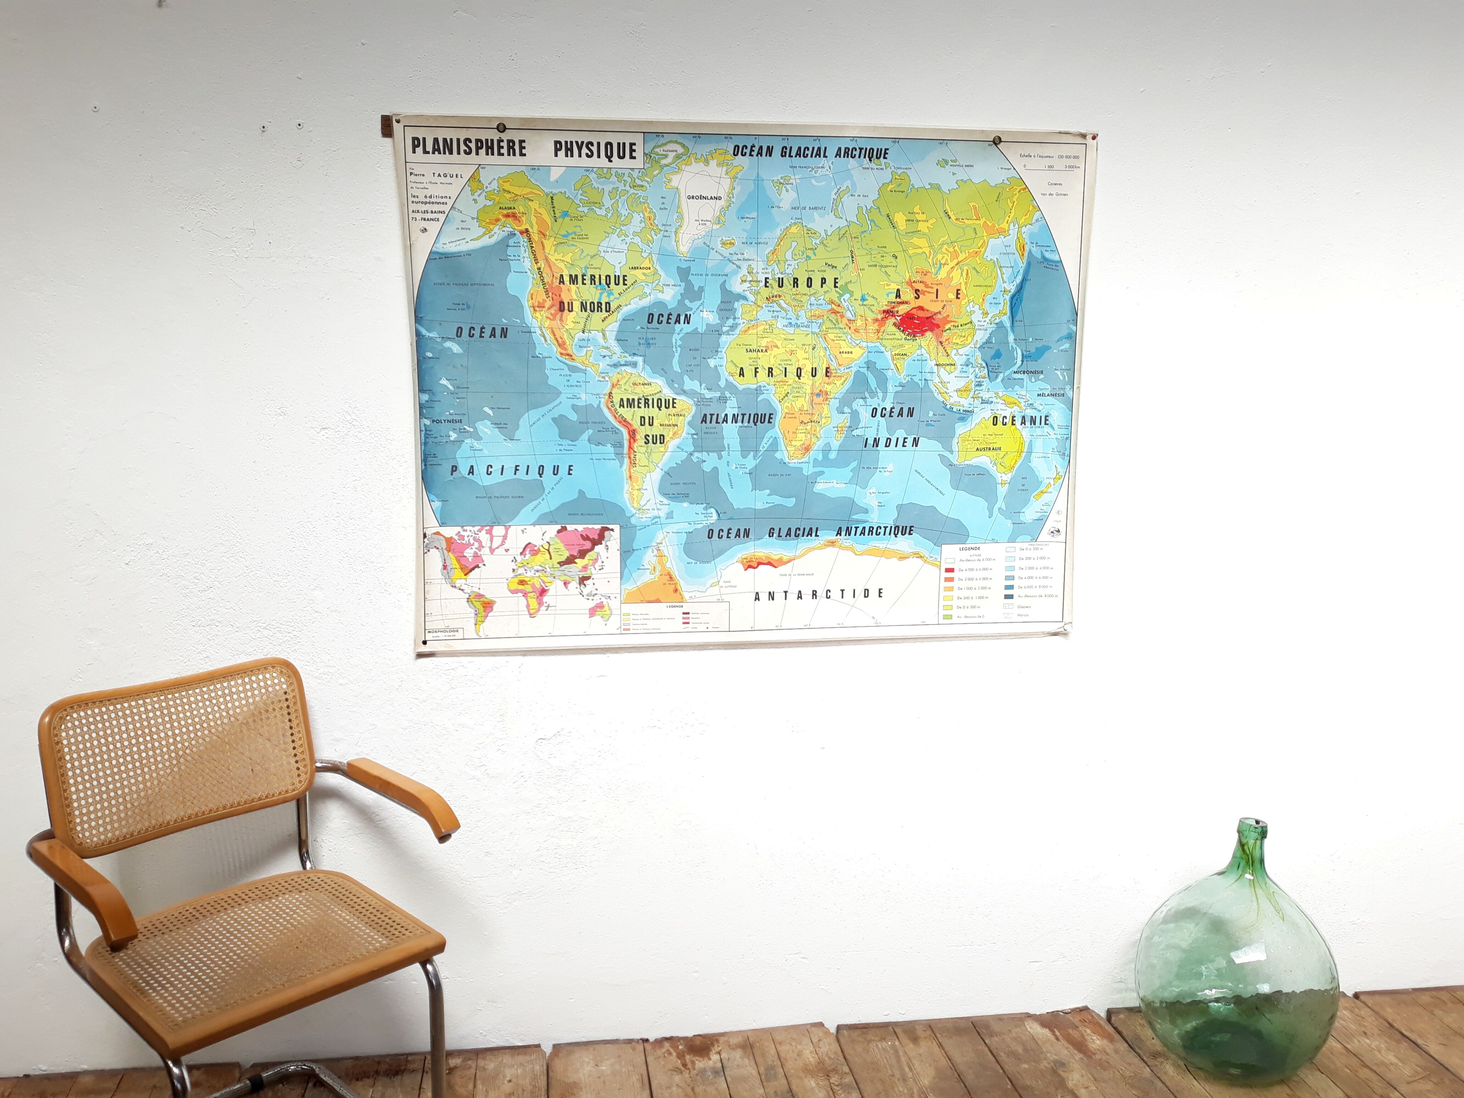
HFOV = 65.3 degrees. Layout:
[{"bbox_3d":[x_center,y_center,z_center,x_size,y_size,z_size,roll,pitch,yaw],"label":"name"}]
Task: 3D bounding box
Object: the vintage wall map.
[{"bbox_3d":[0.049,-0.304,2.239,1.340,1.006,0.020,-1,9,-7],"label":"vintage wall map"}]

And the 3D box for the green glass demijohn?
[{"bbox_3d":[1.036,0.804,2.333,0.383,0.505,0.383,-1,9,-7],"label":"green glass demijohn"}]

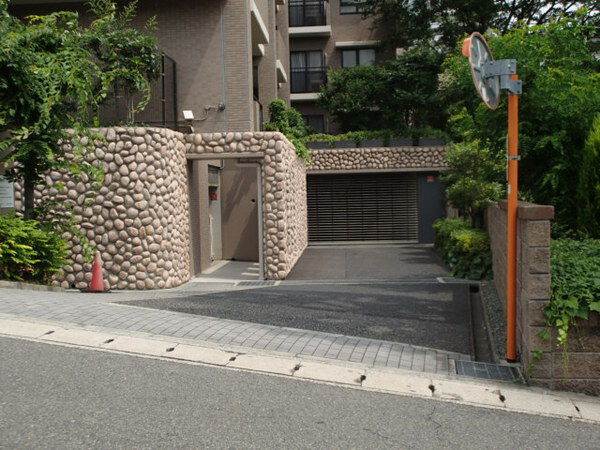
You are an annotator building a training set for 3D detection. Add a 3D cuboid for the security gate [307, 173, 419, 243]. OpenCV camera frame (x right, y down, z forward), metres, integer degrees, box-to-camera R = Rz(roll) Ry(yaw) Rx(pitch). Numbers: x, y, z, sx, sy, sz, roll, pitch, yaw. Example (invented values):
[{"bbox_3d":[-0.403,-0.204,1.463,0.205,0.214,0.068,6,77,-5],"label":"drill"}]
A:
[{"bbox_3d":[2.110,-0.560,24.600,3.760,2.360,0.100,-1,2,4],"label":"security gate"}]

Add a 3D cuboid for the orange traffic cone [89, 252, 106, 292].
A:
[{"bbox_3d":[-3.415,0.790,12.300,0.380,0.680,0.380,-2,2,-15],"label":"orange traffic cone"}]

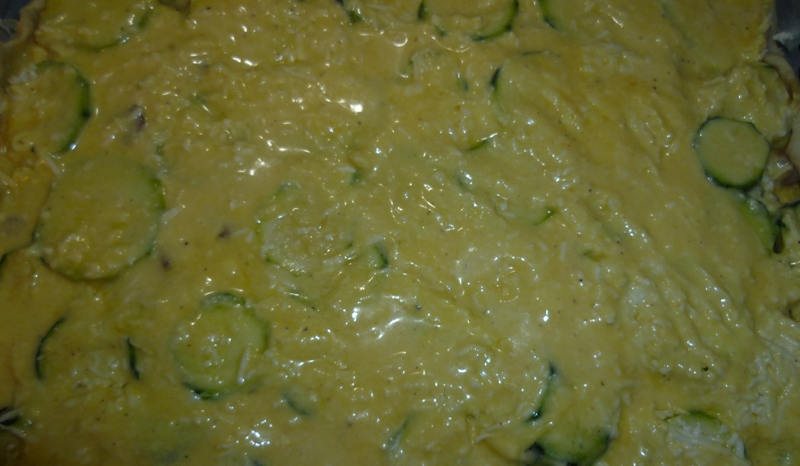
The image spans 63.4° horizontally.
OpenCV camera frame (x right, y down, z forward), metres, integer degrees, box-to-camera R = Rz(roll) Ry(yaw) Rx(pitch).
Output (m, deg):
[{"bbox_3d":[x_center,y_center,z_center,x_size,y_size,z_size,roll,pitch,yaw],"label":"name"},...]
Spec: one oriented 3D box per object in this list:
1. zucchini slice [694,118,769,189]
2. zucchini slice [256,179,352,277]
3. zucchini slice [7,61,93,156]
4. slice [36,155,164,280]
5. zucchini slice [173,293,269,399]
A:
[{"bbox_3d":[0.161,-0.039,0.315,0.032,0.008,0.034,0,75,0],"label":"zucchini slice"},{"bbox_3d":[-0.045,-0.002,0.305,0.044,0.008,0.045,0,75,0],"label":"zucchini slice"},{"bbox_3d":[-0.174,-0.062,0.321,0.040,0.008,0.044,0,75,0],"label":"zucchini slice"},{"bbox_3d":[-0.141,-0.008,0.306,0.057,0.008,0.058,0,75,0],"label":"slice"},{"bbox_3d":[-0.080,0.051,0.290,0.042,0.008,0.045,0,75,0],"label":"zucchini slice"}]

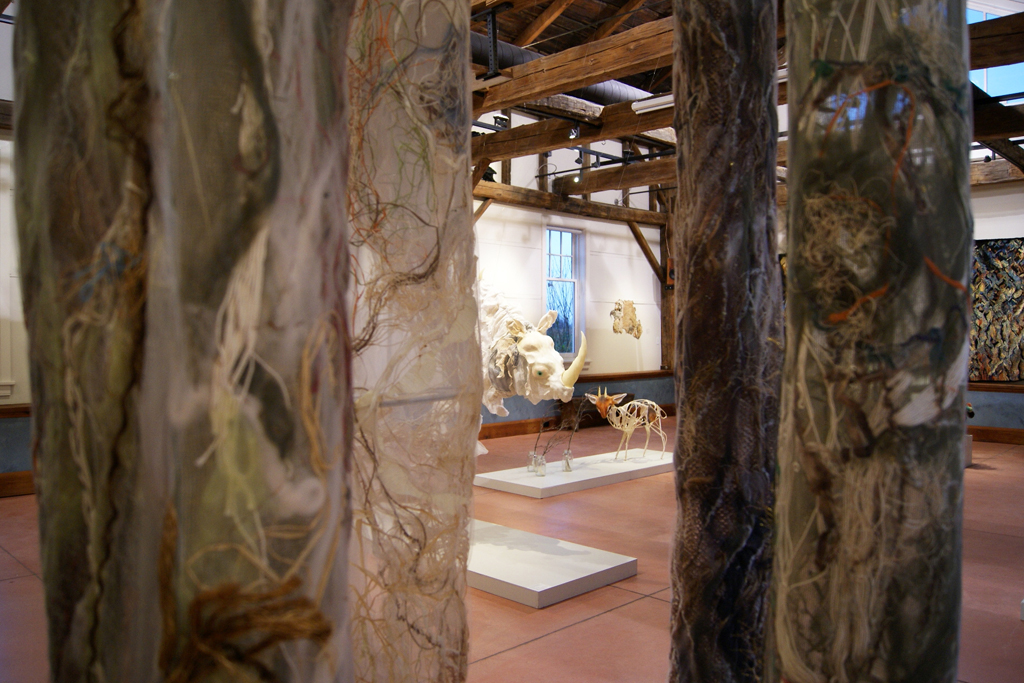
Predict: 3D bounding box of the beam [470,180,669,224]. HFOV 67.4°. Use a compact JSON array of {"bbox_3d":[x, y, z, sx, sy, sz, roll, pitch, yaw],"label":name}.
[{"bbox_3d":[0.983,-2.205,12.547,5.168,0.271,0.243,0,0,-44],"label":"beam"}]

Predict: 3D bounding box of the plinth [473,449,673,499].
[{"bbox_3d":[0.943,1.425,8.531,2.721,0.096,0.955,0,0,-44],"label":"plinth"}]

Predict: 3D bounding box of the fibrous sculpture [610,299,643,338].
[{"bbox_3d":[2.013,-0.414,13.486,0.502,0.676,0.304,0,0,-44],"label":"fibrous sculpture"}]

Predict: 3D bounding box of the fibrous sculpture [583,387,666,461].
[{"bbox_3d":[1.347,0.945,8.887,0.950,0.860,0.342,0,0,-28],"label":"fibrous sculpture"}]

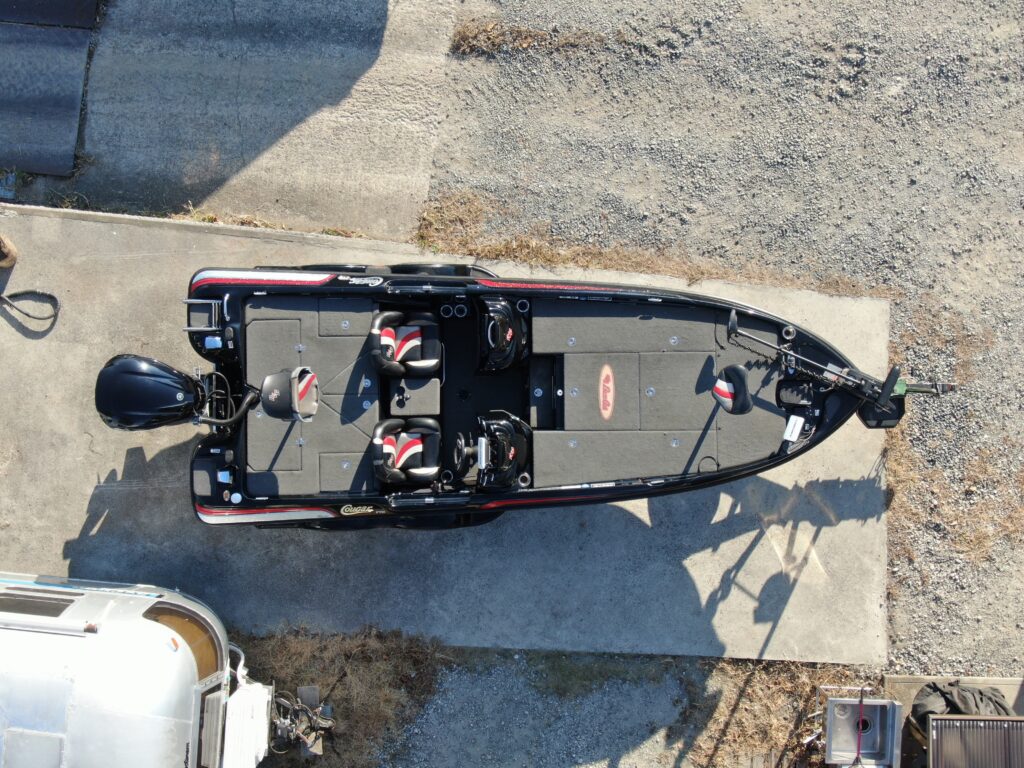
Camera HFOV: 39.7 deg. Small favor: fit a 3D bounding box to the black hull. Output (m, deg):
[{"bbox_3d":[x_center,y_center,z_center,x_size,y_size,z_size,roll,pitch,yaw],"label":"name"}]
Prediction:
[{"bbox_3d":[0.125,0.110,13.300,6.250,1.050,2.380,0,89,0],"label":"black hull"}]

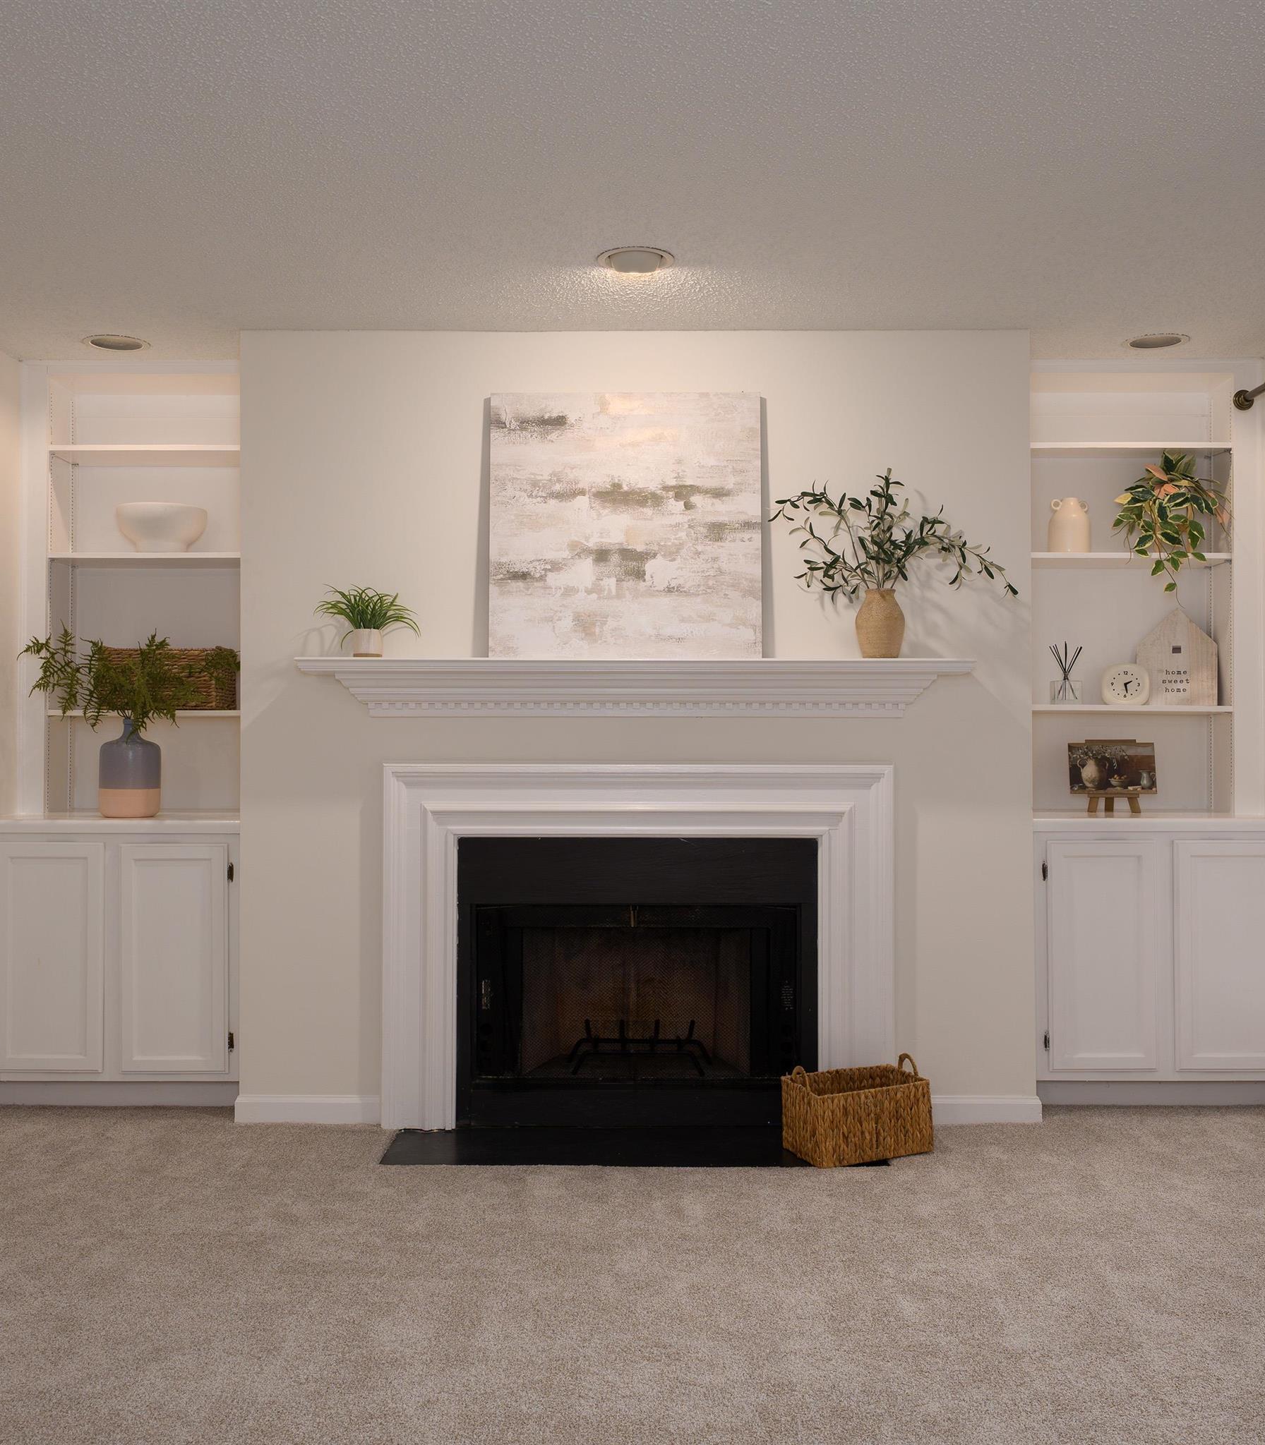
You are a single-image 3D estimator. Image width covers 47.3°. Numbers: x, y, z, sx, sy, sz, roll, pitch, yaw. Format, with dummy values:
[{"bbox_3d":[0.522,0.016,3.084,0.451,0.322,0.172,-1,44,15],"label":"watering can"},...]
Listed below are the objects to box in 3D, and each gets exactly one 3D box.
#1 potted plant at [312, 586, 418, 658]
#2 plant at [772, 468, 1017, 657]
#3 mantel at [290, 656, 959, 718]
[{"bbox_3d":[-0.777,-0.289,4.238,0.300,0.215,0.270,0,-1,1],"label":"potted plant"},{"bbox_3d":[0.763,-0.462,4.235,0.690,0.550,0.360,0,0,0],"label":"plant"},{"bbox_3d":[0.007,-0.101,4.290,1.970,0.172,0.215,0,0,0],"label":"mantel"}]

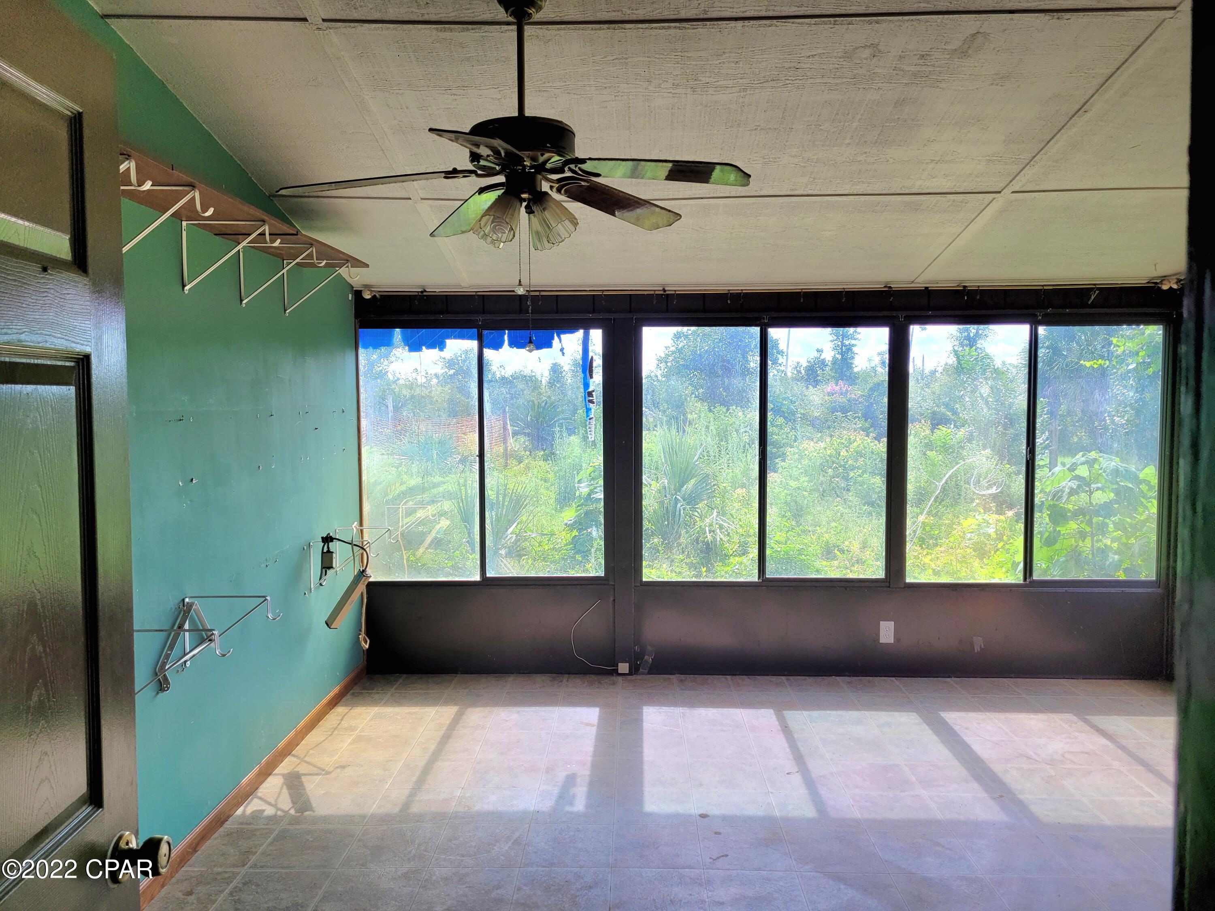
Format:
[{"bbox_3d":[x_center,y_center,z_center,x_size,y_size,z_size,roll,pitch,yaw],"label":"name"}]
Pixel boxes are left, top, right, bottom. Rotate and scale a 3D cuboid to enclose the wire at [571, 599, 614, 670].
[{"bbox_3d":[-0.079,1.008,5.133,0.248,0.399,0.030,0,4,2],"label":"wire"}]

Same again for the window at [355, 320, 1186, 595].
[{"bbox_3d":[0.836,-0.021,5.066,4.481,1.530,0.100,0,4,2],"label":"window"}]

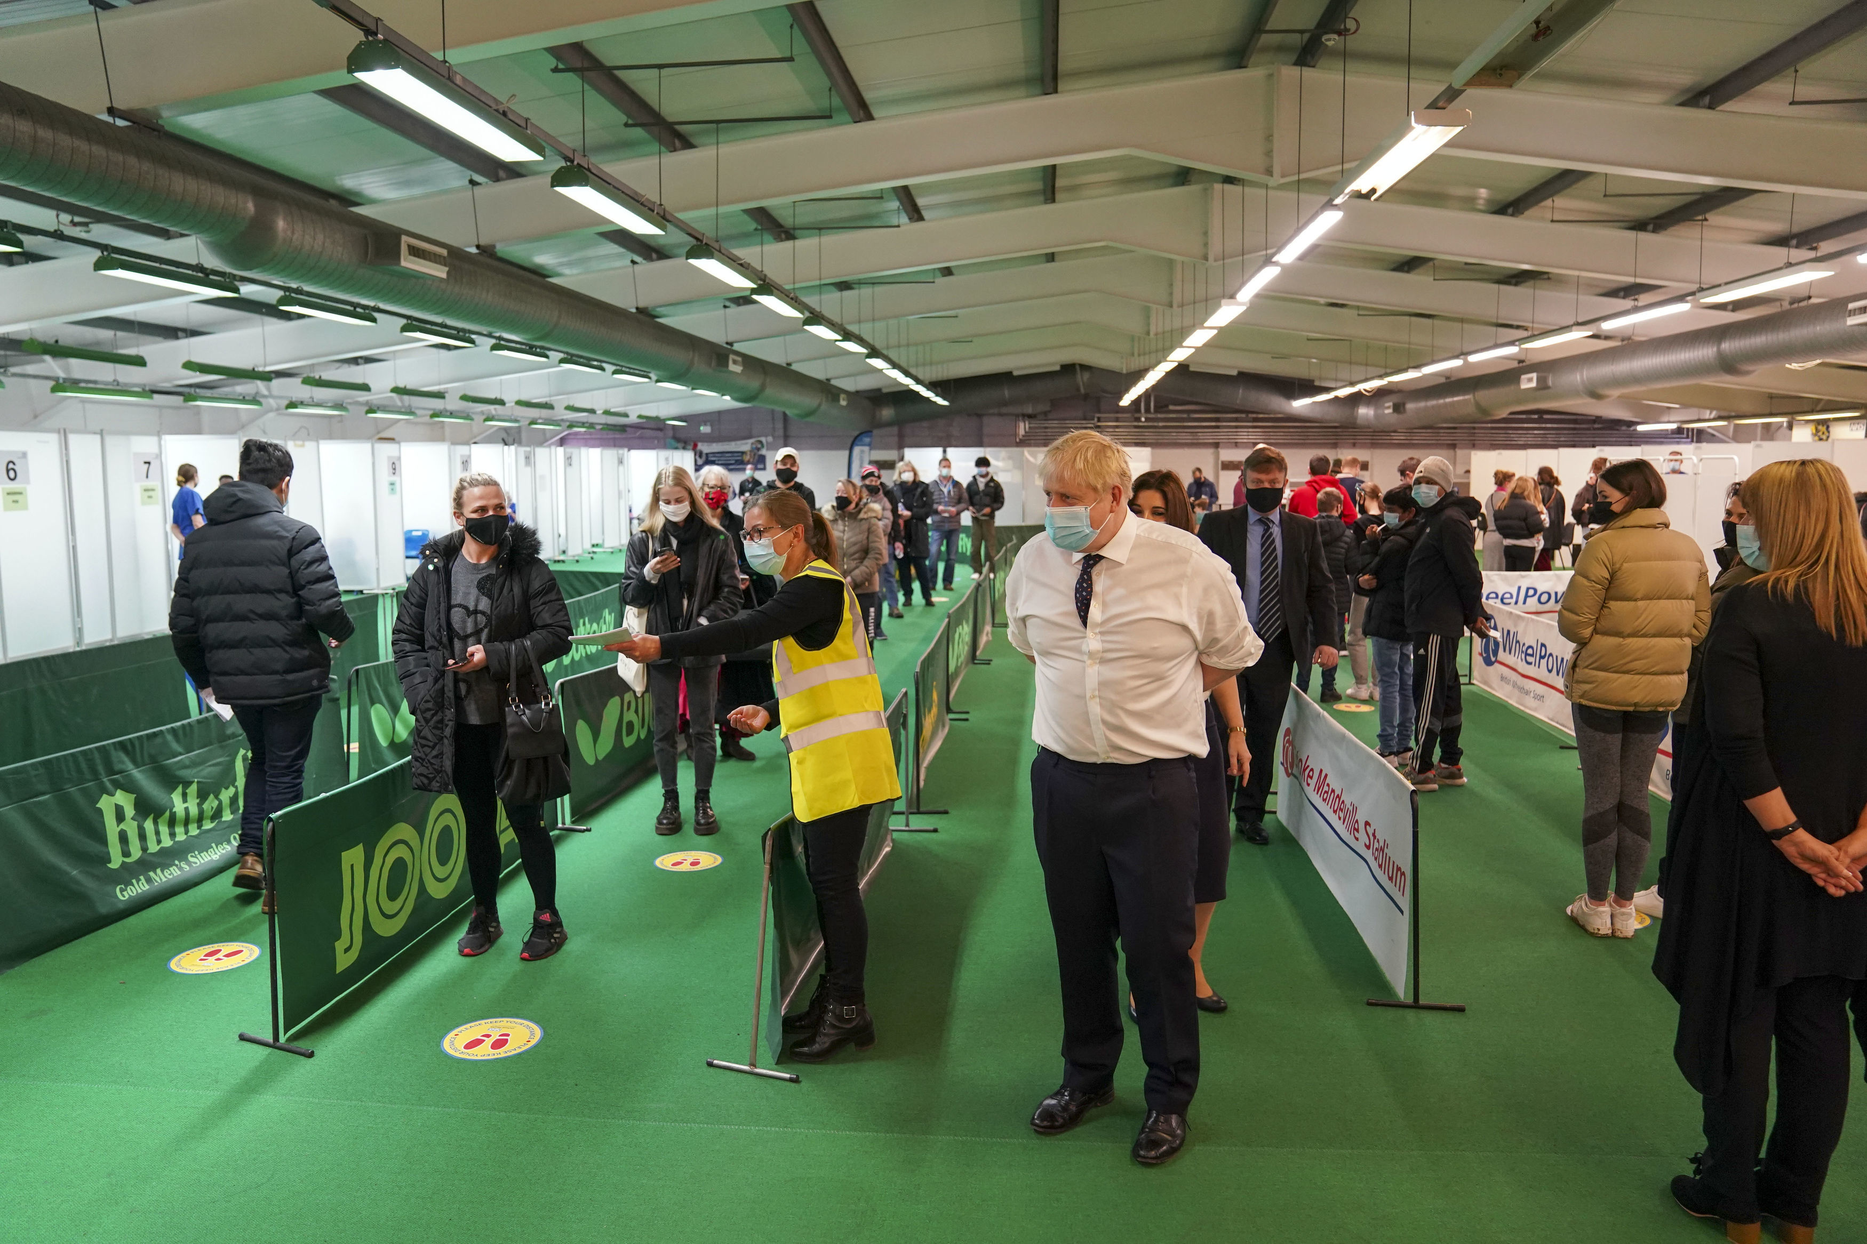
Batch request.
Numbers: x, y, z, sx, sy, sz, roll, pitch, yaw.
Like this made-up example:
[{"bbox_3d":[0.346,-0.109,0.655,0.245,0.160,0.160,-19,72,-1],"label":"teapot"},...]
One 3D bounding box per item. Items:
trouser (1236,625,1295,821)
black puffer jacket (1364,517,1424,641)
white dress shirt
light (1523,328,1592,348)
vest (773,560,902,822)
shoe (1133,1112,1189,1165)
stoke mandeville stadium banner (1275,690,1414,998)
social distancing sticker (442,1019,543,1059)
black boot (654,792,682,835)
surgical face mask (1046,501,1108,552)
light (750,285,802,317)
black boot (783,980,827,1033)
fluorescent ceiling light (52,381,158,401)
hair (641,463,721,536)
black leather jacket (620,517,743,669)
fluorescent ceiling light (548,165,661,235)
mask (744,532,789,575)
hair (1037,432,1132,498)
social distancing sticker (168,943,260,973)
[{"bbox_3d":[1.525,0.472,5.869,0.360,0.940,0.270,0,7,0],"label":"trouser"},{"bbox_3d":[2.684,-0.243,7.444,0.310,0.660,0.410,-3,7,-21],"label":"black puffer jacket"},{"bbox_3d":[0.499,0.040,3.223,0.590,0.620,0.390,4,8,29],"label":"white dress shirt"},{"bbox_3d":[7.537,-3.451,15.679,0.270,0.100,1.840,1,7,5],"label":"light"},{"bbox_3d":[-0.285,0.201,3.808,0.370,0.740,0.430,-3,7,-15],"label":"vest"},{"bbox_3d":[0.595,1.261,3.308,0.110,0.110,0.300,3,7,24],"label":"shoe"},{"bbox_3d":[1.580,0.712,5.203,0.050,0.680,2.281,0,7,4],"label":"stoke mandeville stadium banner"},{"bbox_3d":[-1.321,1.246,3.876,0.300,0.004,0.300,0,7,0],"label":"social distancing sticker"},{"bbox_3d":[-1.250,0.890,6.170,0.120,0.165,0.280,0,7,-2],"label":"black boot"},{"bbox_3d":[0.337,-0.228,3.115,0.088,0.118,0.140,-15,14,-36],"label":"surgical face mask"},{"bbox_3d":[-1.465,-3.060,12.310,0.220,0.130,1.540,1,7,5],"label":"light"},{"bbox_3d":[-0.345,1.152,3.965,0.270,0.170,0.100,-2,7,-17],"label":"black boot"},{"bbox_3d":[-10.027,-2.782,15.645,0.220,0.130,1.530,1,7,5],"label":"fluorescent ceiling light"},{"bbox_3d":[-1.189,-0.567,6.072,0.370,0.340,0.270,-1,7,-6],"label":"hair"},{"bbox_3d":[-1.175,-0.143,6.056,0.540,0.690,0.330,-1,7,-9],"label":"black leather jacket"},{"bbox_3d":[-1.982,-2.609,8.049,0.215,0.135,1.500,0,7,5],"label":"fluorescent ceiling light"},{"bbox_3d":[-0.477,-0.198,3.735,0.105,0.125,0.135,-14,12,-24],"label":"mask"},{"bbox_3d":[0.367,-0.384,3.156,0.200,0.175,0.240,6,9,43],"label":"hair"},{"bbox_3d":[-2.490,1.163,4.489,0.310,0.005,0.310,1,7,5],"label":"social distancing sticker"}]

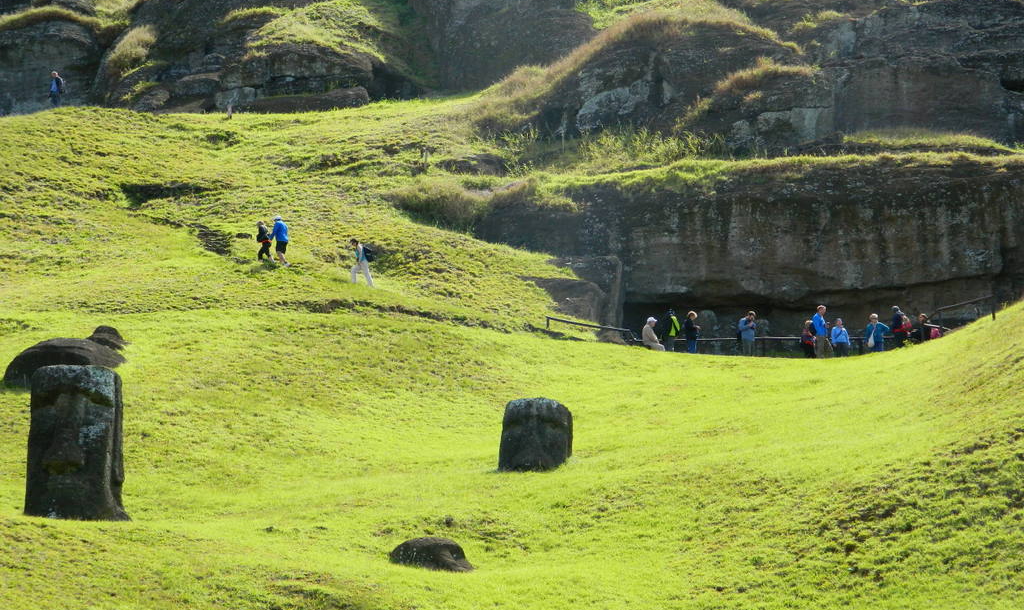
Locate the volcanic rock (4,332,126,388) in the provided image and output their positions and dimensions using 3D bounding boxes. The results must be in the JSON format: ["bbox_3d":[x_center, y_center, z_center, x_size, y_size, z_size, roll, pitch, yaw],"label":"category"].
[{"bbox_3d":[-12.129,1.480,67.500,3.100,1.350,2.200,0,-5,-6],"label":"volcanic rock"}]

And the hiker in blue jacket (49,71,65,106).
[{"bbox_3d":[-18.514,-8.617,101.000,0.580,1.730,0.450,-3,-6,36],"label":"hiker in blue jacket"}]

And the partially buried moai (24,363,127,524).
[{"bbox_3d":[-9.990,3.177,57.000,2.000,3.450,1.450,-1,-5,7],"label":"partially buried moai"}]

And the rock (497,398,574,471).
[{"bbox_3d":[0.634,3.492,67.000,1.750,1.900,1.300,-1,-5,10],"label":"rock"}]

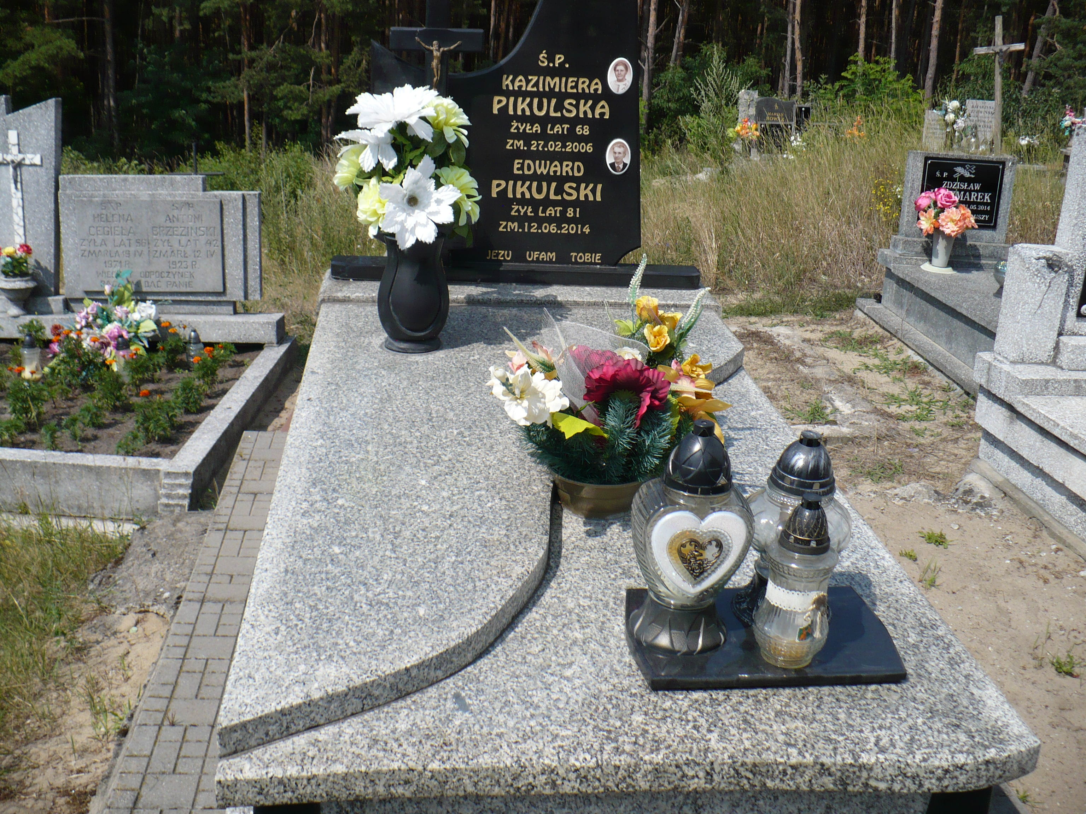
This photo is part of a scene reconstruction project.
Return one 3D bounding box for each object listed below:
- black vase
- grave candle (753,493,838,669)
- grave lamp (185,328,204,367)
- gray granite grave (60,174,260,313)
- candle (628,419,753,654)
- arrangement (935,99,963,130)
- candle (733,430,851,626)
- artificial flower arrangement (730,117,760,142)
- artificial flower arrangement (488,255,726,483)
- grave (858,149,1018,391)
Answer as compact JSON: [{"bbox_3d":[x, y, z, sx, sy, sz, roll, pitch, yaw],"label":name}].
[{"bbox_3d":[-0.322,-0.291,2.915,0.182,0.277,0.182,1,21,-7],"label":"black vase"},{"bbox_3d":[0.377,0.250,1.699,0.111,0.262,0.111,1,21,-7],"label":"grave candle"},{"bbox_3d":[-1.268,-0.220,4.216,0.075,0.140,0.075,1,21,-7],"label":"grave lamp"},{"bbox_3d":[-1.364,-0.601,4.203,0.680,0.492,0.150,1,21,-7],"label":"gray granite grave"},{"bbox_3d":[0.221,0.184,1.725,0.161,0.348,0.139,1,21,-7],"label":"candle"},{"bbox_3d":[3.690,-2.659,10.562,0.280,0.310,0.250,1,21,-7],"label":"arrangement"},{"bbox_3d":[0.397,0.182,1.823,0.157,0.302,0.157,1,21,-7],"label":"candle"},{"bbox_3d":[1.831,-2.521,10.549,0.290,0.225,0.250,1,21,-7],"label":"artificial flower arrangement"},{"bbox_3d":[0.128,-0.061,2.154,0.459,0.423,0.392,1,21,-7],"label":"artificial flower arrangement"},{"bbox_3d":[2.086,-0.546,4.857,0.906,0.763,1.768,1,21,-7],"label":"grave"}]

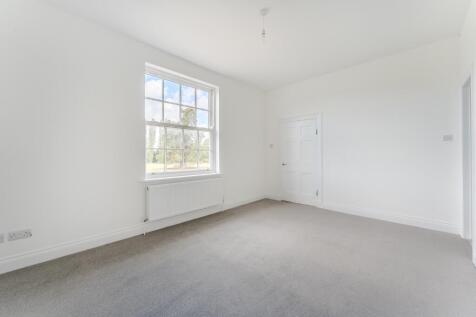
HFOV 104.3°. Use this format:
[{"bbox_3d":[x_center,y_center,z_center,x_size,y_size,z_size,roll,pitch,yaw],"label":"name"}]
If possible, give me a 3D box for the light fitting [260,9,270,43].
[{"bbox_3d":[0.300,-1.515,2.135,0.105,0.364,0.105,0,1,0],"label":"light fitting"}]

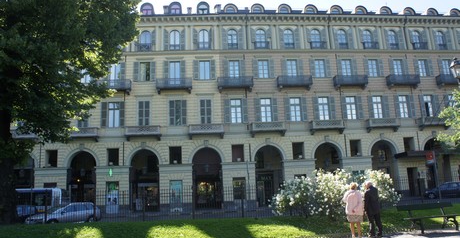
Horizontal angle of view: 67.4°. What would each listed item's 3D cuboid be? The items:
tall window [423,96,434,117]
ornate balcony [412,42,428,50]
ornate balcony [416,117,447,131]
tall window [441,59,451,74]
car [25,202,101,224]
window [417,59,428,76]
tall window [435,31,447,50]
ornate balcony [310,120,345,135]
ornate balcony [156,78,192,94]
[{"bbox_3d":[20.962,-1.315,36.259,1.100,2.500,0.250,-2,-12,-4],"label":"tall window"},{"bbox_3d":[23.056,-8.775,41.719,1.950,1.020,0.500,-2,-13,-5],"label":"ornate balcony"},{"bbox_3d":[20.923,0.513,35.354,3.350,1.500,0.900,-2,-12,-4],"label":"ornate balcony"},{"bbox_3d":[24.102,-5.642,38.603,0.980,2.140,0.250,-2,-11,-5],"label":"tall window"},{"bbox_3d":[-10.678,6.178,22.329,1.720,1.470,4.150,-12,-15,38],"label":"car"},{"bbox_3d":[20.803,-5.431,37.107,1.100,2.020,0.250,-2,-12,-4],"label":"window"},{"bbox_3d":[23.314,-8.695,38.223,1.130,2.306,0.250,-2,-11,-5],"label":"tall window"},{"bbox_3d":[10.708,0.933,37.855,3.600,1.400,0.900,-2,-13,-5],"label":"ornate balcony"},{"bbox_3d":[-5.663,-3.347,35.338,3.560,1.350,1.000,-2,-11,-5],"label":"ornate balcony"}]

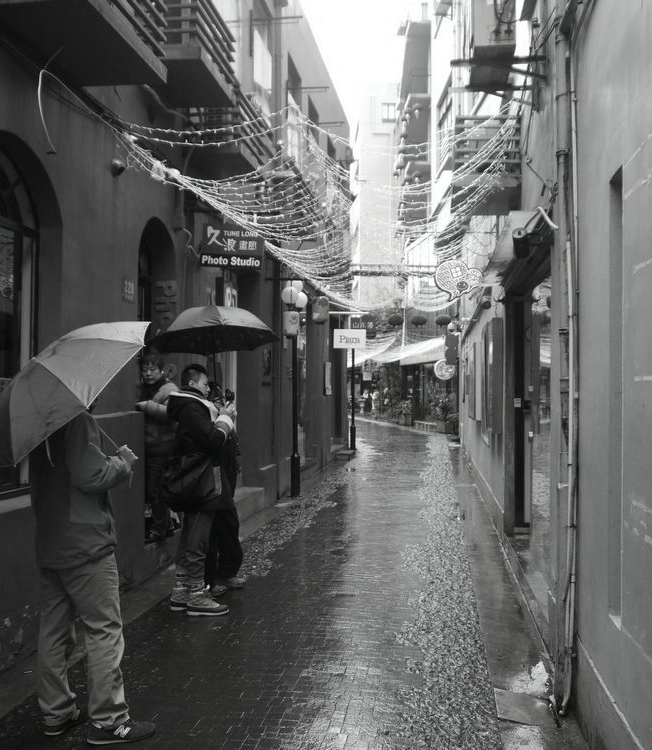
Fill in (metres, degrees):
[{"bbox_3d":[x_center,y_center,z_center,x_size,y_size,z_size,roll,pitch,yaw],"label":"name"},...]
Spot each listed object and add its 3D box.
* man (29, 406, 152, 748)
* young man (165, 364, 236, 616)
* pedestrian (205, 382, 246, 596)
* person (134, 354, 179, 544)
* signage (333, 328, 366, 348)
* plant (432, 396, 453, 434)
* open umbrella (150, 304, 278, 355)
[{"bbox_3d":[-1.077,0.778,3.706,0.470,1.720,0.500,1,-2,-38],"label":"man"},{"bbox_3d":[-0.906,0.822,5.892,0.480,1.740,0.540,1,-2,-30],"label":"young man"},{"bbox_3d":[-0.802,0.891,6.450,0.450,1.630,0.500,1,-2,-25],"label":"pedestrian"},{"bbox_3d":[-1.424,0.636,6.999,0.500,1.620,0.420,0,-1,12],"label":"person"},{"bbox_3d":[0.585,-0.859,19.300,0.764,0.460,0.060,0,-1,8],"label":"signage"},{"bbox_3d":[4.806,1.673,33.662,0.820,1.420,0.780,0,-1,10],"label":"plant"},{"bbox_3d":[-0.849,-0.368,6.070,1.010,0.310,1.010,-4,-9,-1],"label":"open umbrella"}]

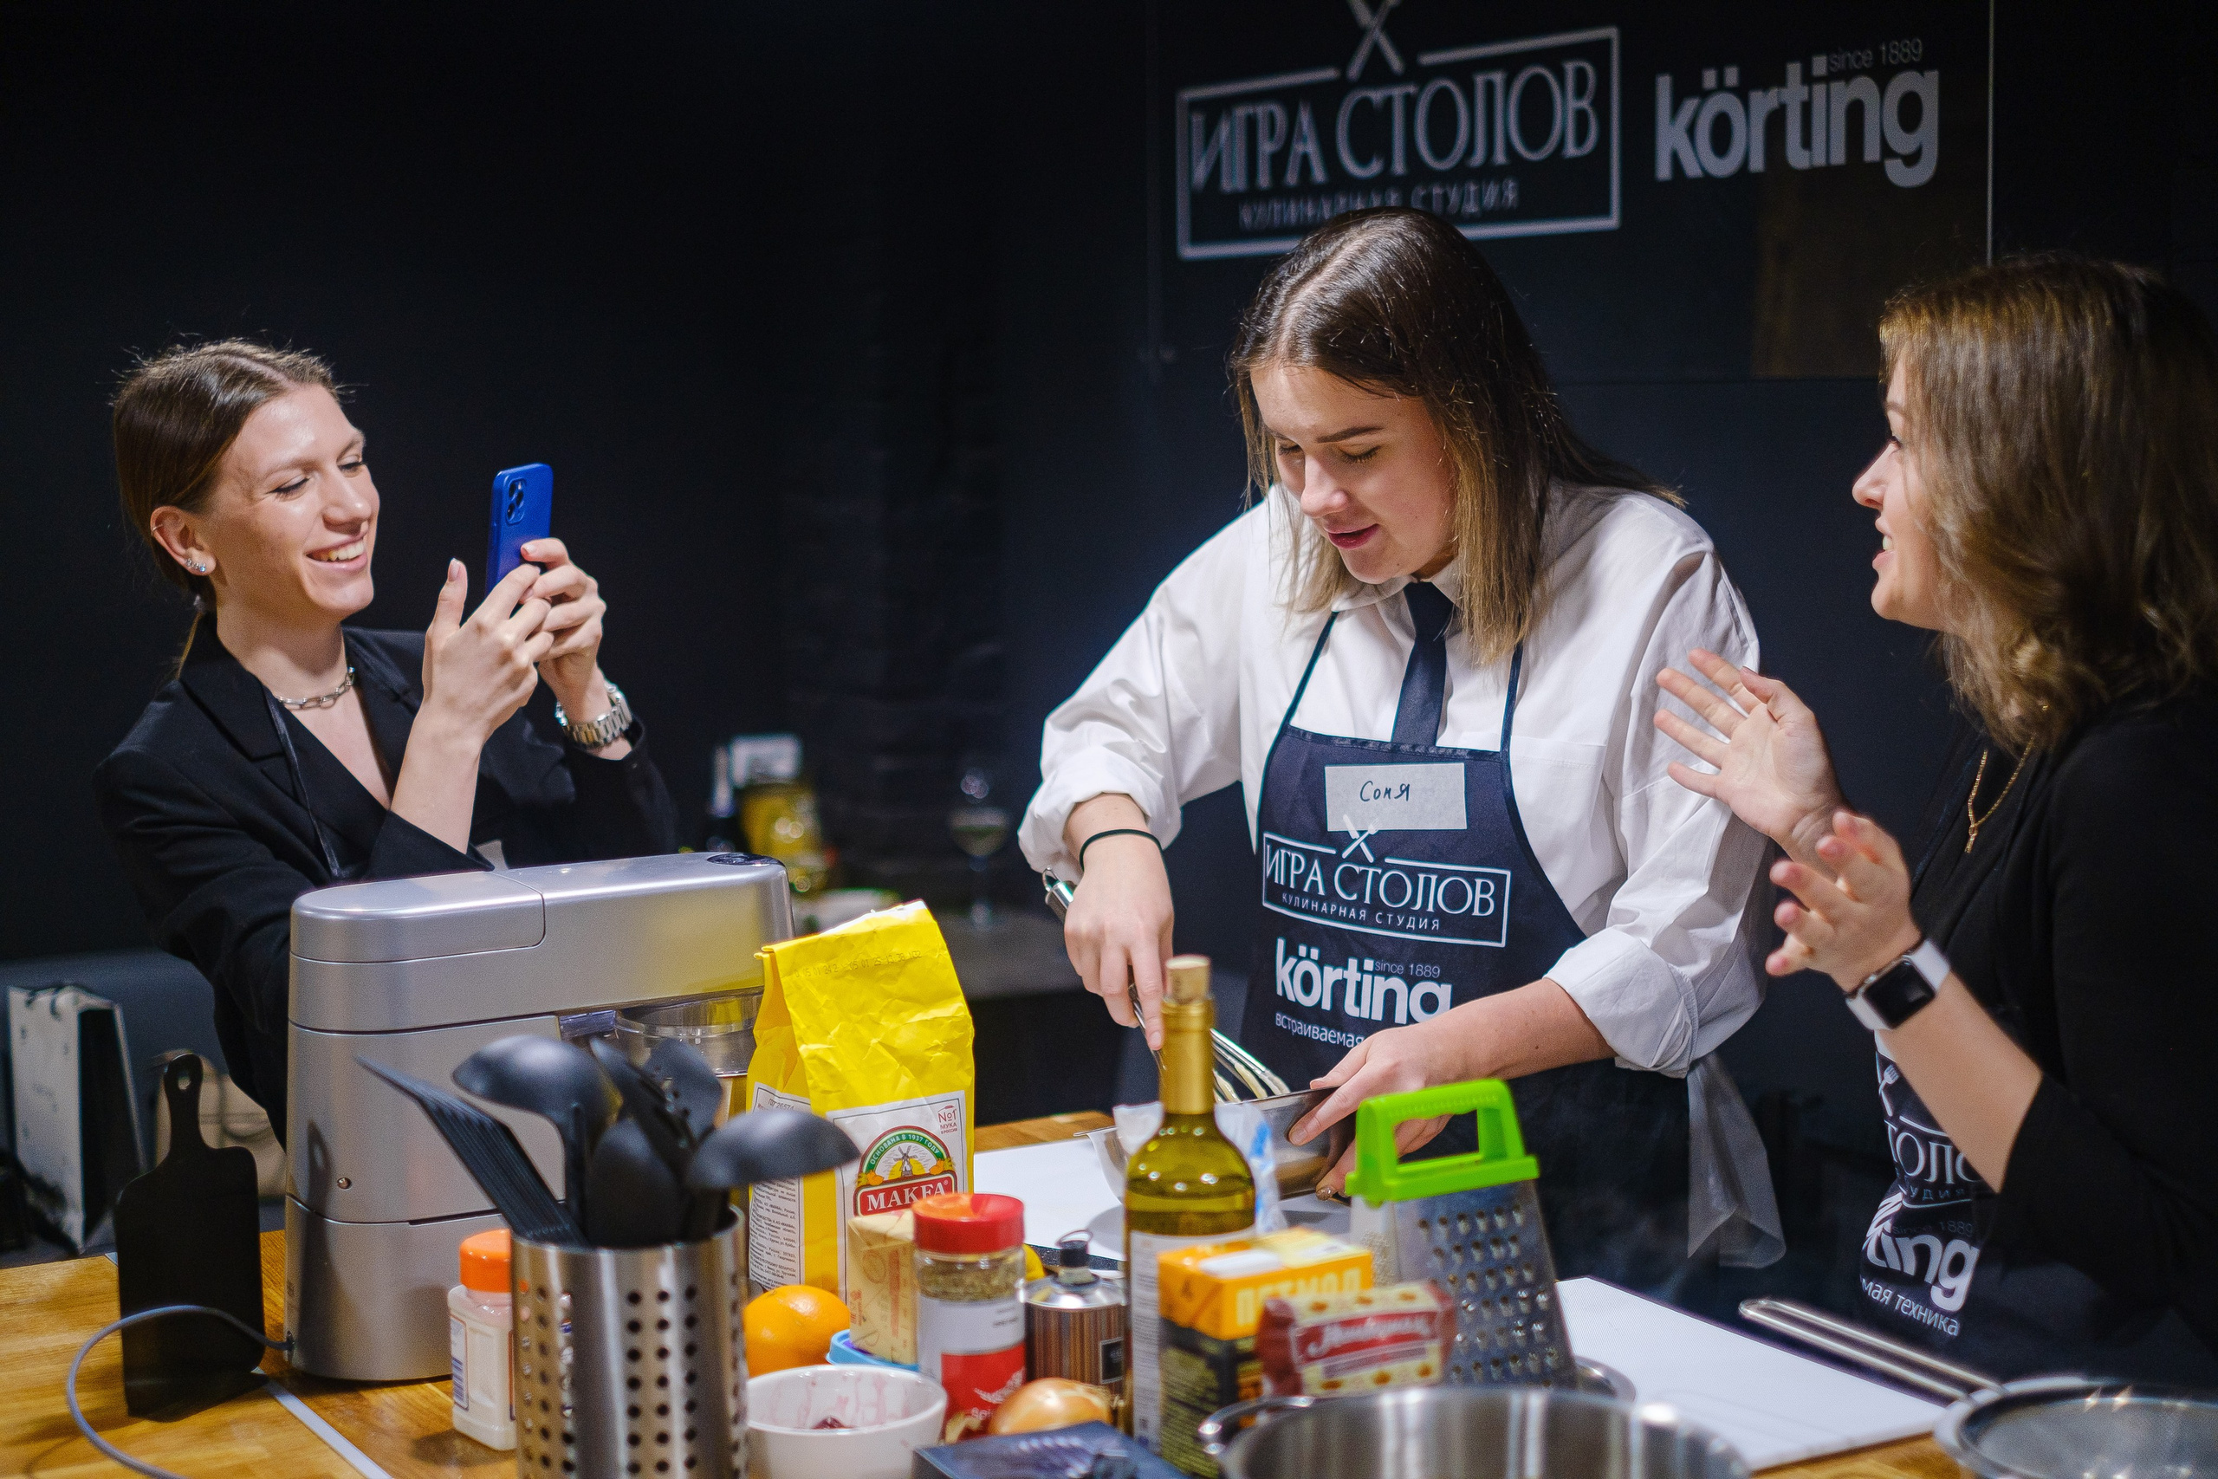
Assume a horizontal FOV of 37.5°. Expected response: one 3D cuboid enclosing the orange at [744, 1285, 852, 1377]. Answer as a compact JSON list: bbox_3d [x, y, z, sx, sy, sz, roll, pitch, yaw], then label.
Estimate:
[{"bbox_3d":[-0.194,0.381,2.029,0.081,0.081,0.081,-1,6,0],"label":"orange"}]

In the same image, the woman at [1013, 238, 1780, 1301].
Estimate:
[{"bbox_3d":[0.214,0.424,2.532,0.500,1.660,0.530,5,8,39],"label":"woman"}]

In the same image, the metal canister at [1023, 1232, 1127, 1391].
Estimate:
[{"bbox_3d":[-0.023,0.363,2.059,0.067,0.110,0.067,-1,6,0],"label":"metal canister"}]

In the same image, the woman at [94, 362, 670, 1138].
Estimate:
[{"bbox_3d":[-0.575,0.467,2.673,0.480,1.578,0.470,5,8,40],"label":"woman"}]

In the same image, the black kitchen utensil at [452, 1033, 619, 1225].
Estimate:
[{"bbox_3d":[-0.309,0.297,1.793,0.088,0.290,0.100,-6,5,-33],"label":"black kitchen utensil"}]

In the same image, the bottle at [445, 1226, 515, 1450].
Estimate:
[{"bbox_3d":[-0.373,0.365,2.019,0.058,0.122,0.066,-5,8,-33],"label":"bottle"}]

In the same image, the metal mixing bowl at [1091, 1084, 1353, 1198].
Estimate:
[{"bbox_3d":[0.084,0.302,2.370,0.203,0.075,0.203,-9,-3,-1],"label":"metal mixing bowl"}]

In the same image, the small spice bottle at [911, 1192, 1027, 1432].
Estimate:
[{"bbox_3d":[-0.081,0.352,1.935,0.065,0.142,0.065,-1,6,0],"label":"small spice bottle"}]

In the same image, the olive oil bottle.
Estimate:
[{"bbox_3d":[0.046,0.280,1.885,0.075,0.312,0.075,-1,6,0],"label":"olive oil bottle"}]

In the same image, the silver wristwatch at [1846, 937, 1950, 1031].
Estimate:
[{"bbox_3d":[0.514,0.159,2.126,0.063,0.037,0.053,-38,3,16],"label":"silver wristwatch"}]

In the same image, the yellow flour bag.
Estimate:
[{"bbox_3d":[-0.178,0.255,2.326,0.122,0.268,0.097,-5,8,-36],"label":"yellow flour bag"}]

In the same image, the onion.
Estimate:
[{"bbox_3d":[-0.033,0.404,1.902,0.074,0.063,0.066,-1,6,0],"label":"onion"}]

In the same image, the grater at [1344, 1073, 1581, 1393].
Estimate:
[{"bbox_3d":[0.193,0.313,1.876,0.130,0.225,0.098,-5,7,-32],"label":"grater"}]

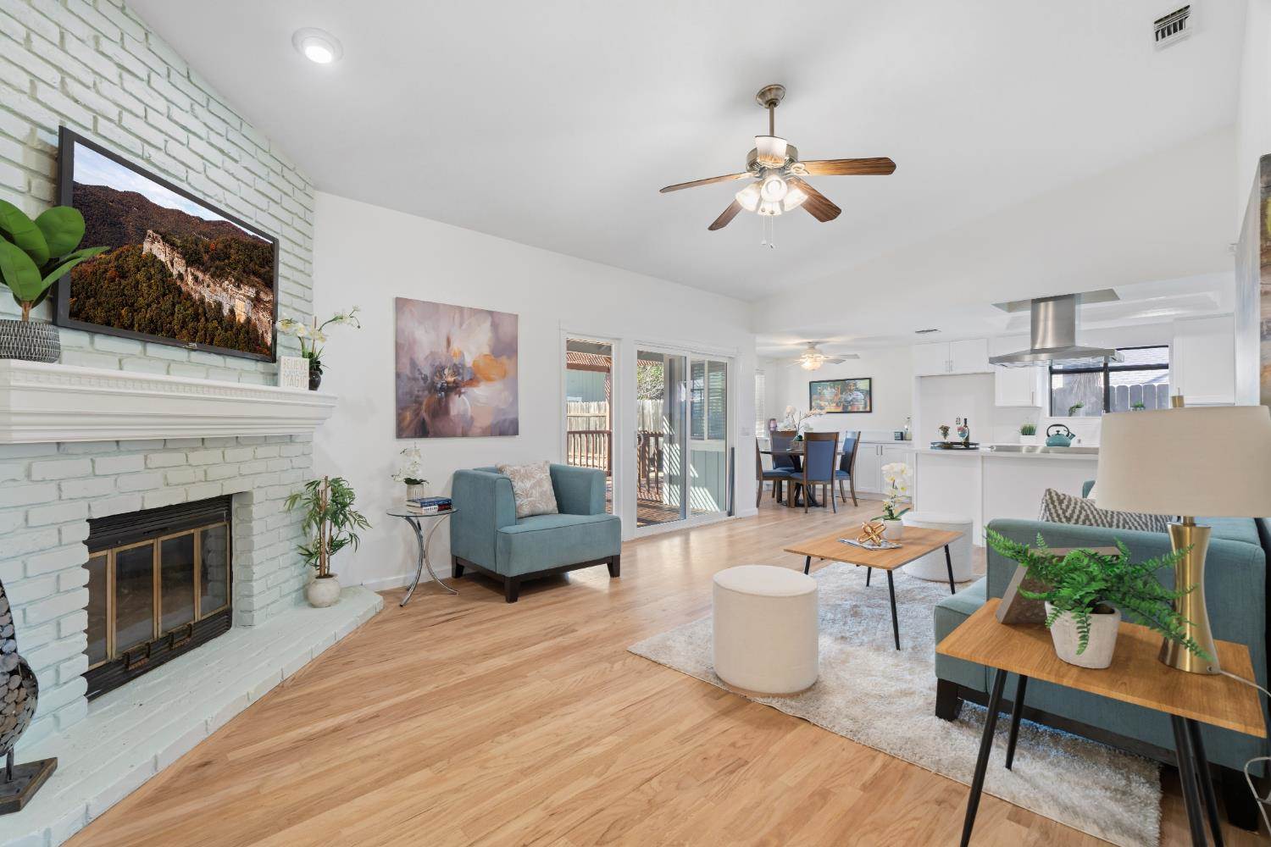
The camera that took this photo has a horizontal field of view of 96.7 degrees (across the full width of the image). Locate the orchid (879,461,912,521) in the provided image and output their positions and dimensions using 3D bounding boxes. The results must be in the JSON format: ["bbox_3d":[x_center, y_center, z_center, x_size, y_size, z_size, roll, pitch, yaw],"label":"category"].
[{"bbox_3d":[1.592,0.415,3.470,0.220,0.360,0.200,0,0,0],"label":"orchid"}]

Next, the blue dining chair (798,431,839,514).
[{"bbox_3d":[2.400,0.645,7.560,0.470,1.050,0.600,0,0,0],"label":"blue dining chair"}]

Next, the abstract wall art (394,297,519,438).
[{"bbox_3d":[-1.362,-0.402,4.418,1.020,1.020,0.040,0,0,-44],"label":"abstract wall art"}]

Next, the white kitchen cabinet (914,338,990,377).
[{"bbox_3d":[4.544,-0.900,7.974,0.983,0.480,0.560,0,0,45],"label":"white kitchen cabinet"}]

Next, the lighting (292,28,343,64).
[{"bbox_3d":[-1.494,-1.775,2.656,0.205,0.040,0.205,0,-11,-44],"label":"lighting"}]

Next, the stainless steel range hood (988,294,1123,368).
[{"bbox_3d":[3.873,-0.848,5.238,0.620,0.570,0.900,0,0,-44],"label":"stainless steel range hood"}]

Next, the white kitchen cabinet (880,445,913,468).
[{"bbox_3d":[4.084,0.722,8.600,0.470,0.870,0.580,0,0,45],"label":"white kitchen cabinet"}]

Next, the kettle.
[{"bbox_3d":[4.096,0.116,5.450,0.280,0.225,0.230,0,0,38],"label":"kettle"}]

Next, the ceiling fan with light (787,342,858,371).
[{"bbox_3d":[2.556,-0.962,8.100,1.200,0.410,1.200,0,0,0],"label":"ceiling fan with light"}]

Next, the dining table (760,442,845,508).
[{"bbox_3d":[2.410,0.792,8.180,1.240,0.760,1.240,0,0,0],"label":"dining table"}]

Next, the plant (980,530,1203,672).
[{"bbox_3d":[1.168,0.448,1.440,0.460,0.345,0.420,0,0,39],"label":"plant"}]

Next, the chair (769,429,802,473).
[{"bbox_3d":[2.355,0.647,8.760,0.470,1.050,0.600,0,0,0],"label":"chair"}]

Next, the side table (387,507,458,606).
[{"bbox_3d":[-1.437,0.885,3.830,0.450,0.570,0.450,0,0,-44],"label":"side table"}]

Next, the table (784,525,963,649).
[{"bbox_3d":[1.490,0.928,3.430,1.250,0.445,0.580,0,0,-44],"label":"table"}]

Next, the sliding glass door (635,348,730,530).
[{"bbox_3d":[0.572,0.165,6.366,0.110,1.895,1.660,0,0,45],"label":"sliding glass door"}]

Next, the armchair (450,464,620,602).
[{"bbox_3d":[-0.764,0.762,4.315,0.915,0.825,0.855,0,0,-42],"label":"armchair"}]

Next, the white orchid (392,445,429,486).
[{"bbox_3d":[-1.556,0.288,3.900,0.230,0.280,0.190,0,0,0],"label":"white orchid"}]

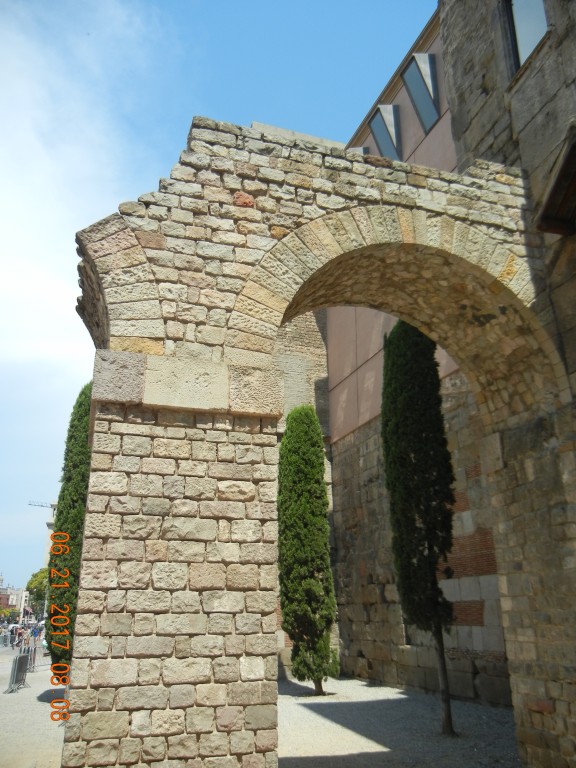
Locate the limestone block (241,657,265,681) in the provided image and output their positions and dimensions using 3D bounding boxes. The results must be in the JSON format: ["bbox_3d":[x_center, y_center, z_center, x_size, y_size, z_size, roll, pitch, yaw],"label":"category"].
[{"bbox_3d":[-0.288,2.089,4.890,0.182,0.151,0.200,6,-21,-17],"label":"limestone block"}]

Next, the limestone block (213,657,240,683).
[{"bbox_3d":[-0.506,2.253,5.256,0.210,0.187,0.180,6,-21,-17],"label":"limestone block"}]

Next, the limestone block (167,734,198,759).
[{"bbox_3d":[-0.799,2.708,4.993,0.228,0.158,0.180,6,-21,-17],"label":"limestone block"}]

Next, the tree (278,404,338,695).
[{"bbox_3d":[0.578,4.277,18.055,1.400,7.450,1.400,0,-20,0],"label":"tree"}]

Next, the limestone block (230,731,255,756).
[{"bbox_3d":[-0.374,2.748,5.123,0.197,0.157,0.180,6,-21,-17],"label":"limestone block"}]

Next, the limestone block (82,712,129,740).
[{"bbox_3d":[-1.343,2.499,4.883,0.333,0.188,0.180,6,-21,-17],"label":"limestone block"}]

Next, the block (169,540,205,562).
[{"bbox_3d":[-0.845,1.390,5.477,0.300,0.168,0.170,5,-21,-16],"label":"block"}]

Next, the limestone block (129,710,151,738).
[{"bbox_3d":[-1.106,2.522,4.955,0.147,0.175,0.180,6,-21,-17],"label":"limestone block"}]

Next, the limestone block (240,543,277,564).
[{"bbox_3d":[-0.263,1.393,5.433,0.299,0.151,0.200,6,-21,-17],"label":"limestone block"}]

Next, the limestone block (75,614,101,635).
[{"bbox_3d":[-1.533,1.841,5.090,0.183,0.152,0.170,5,-21,-16],"label":"limestone block"}]

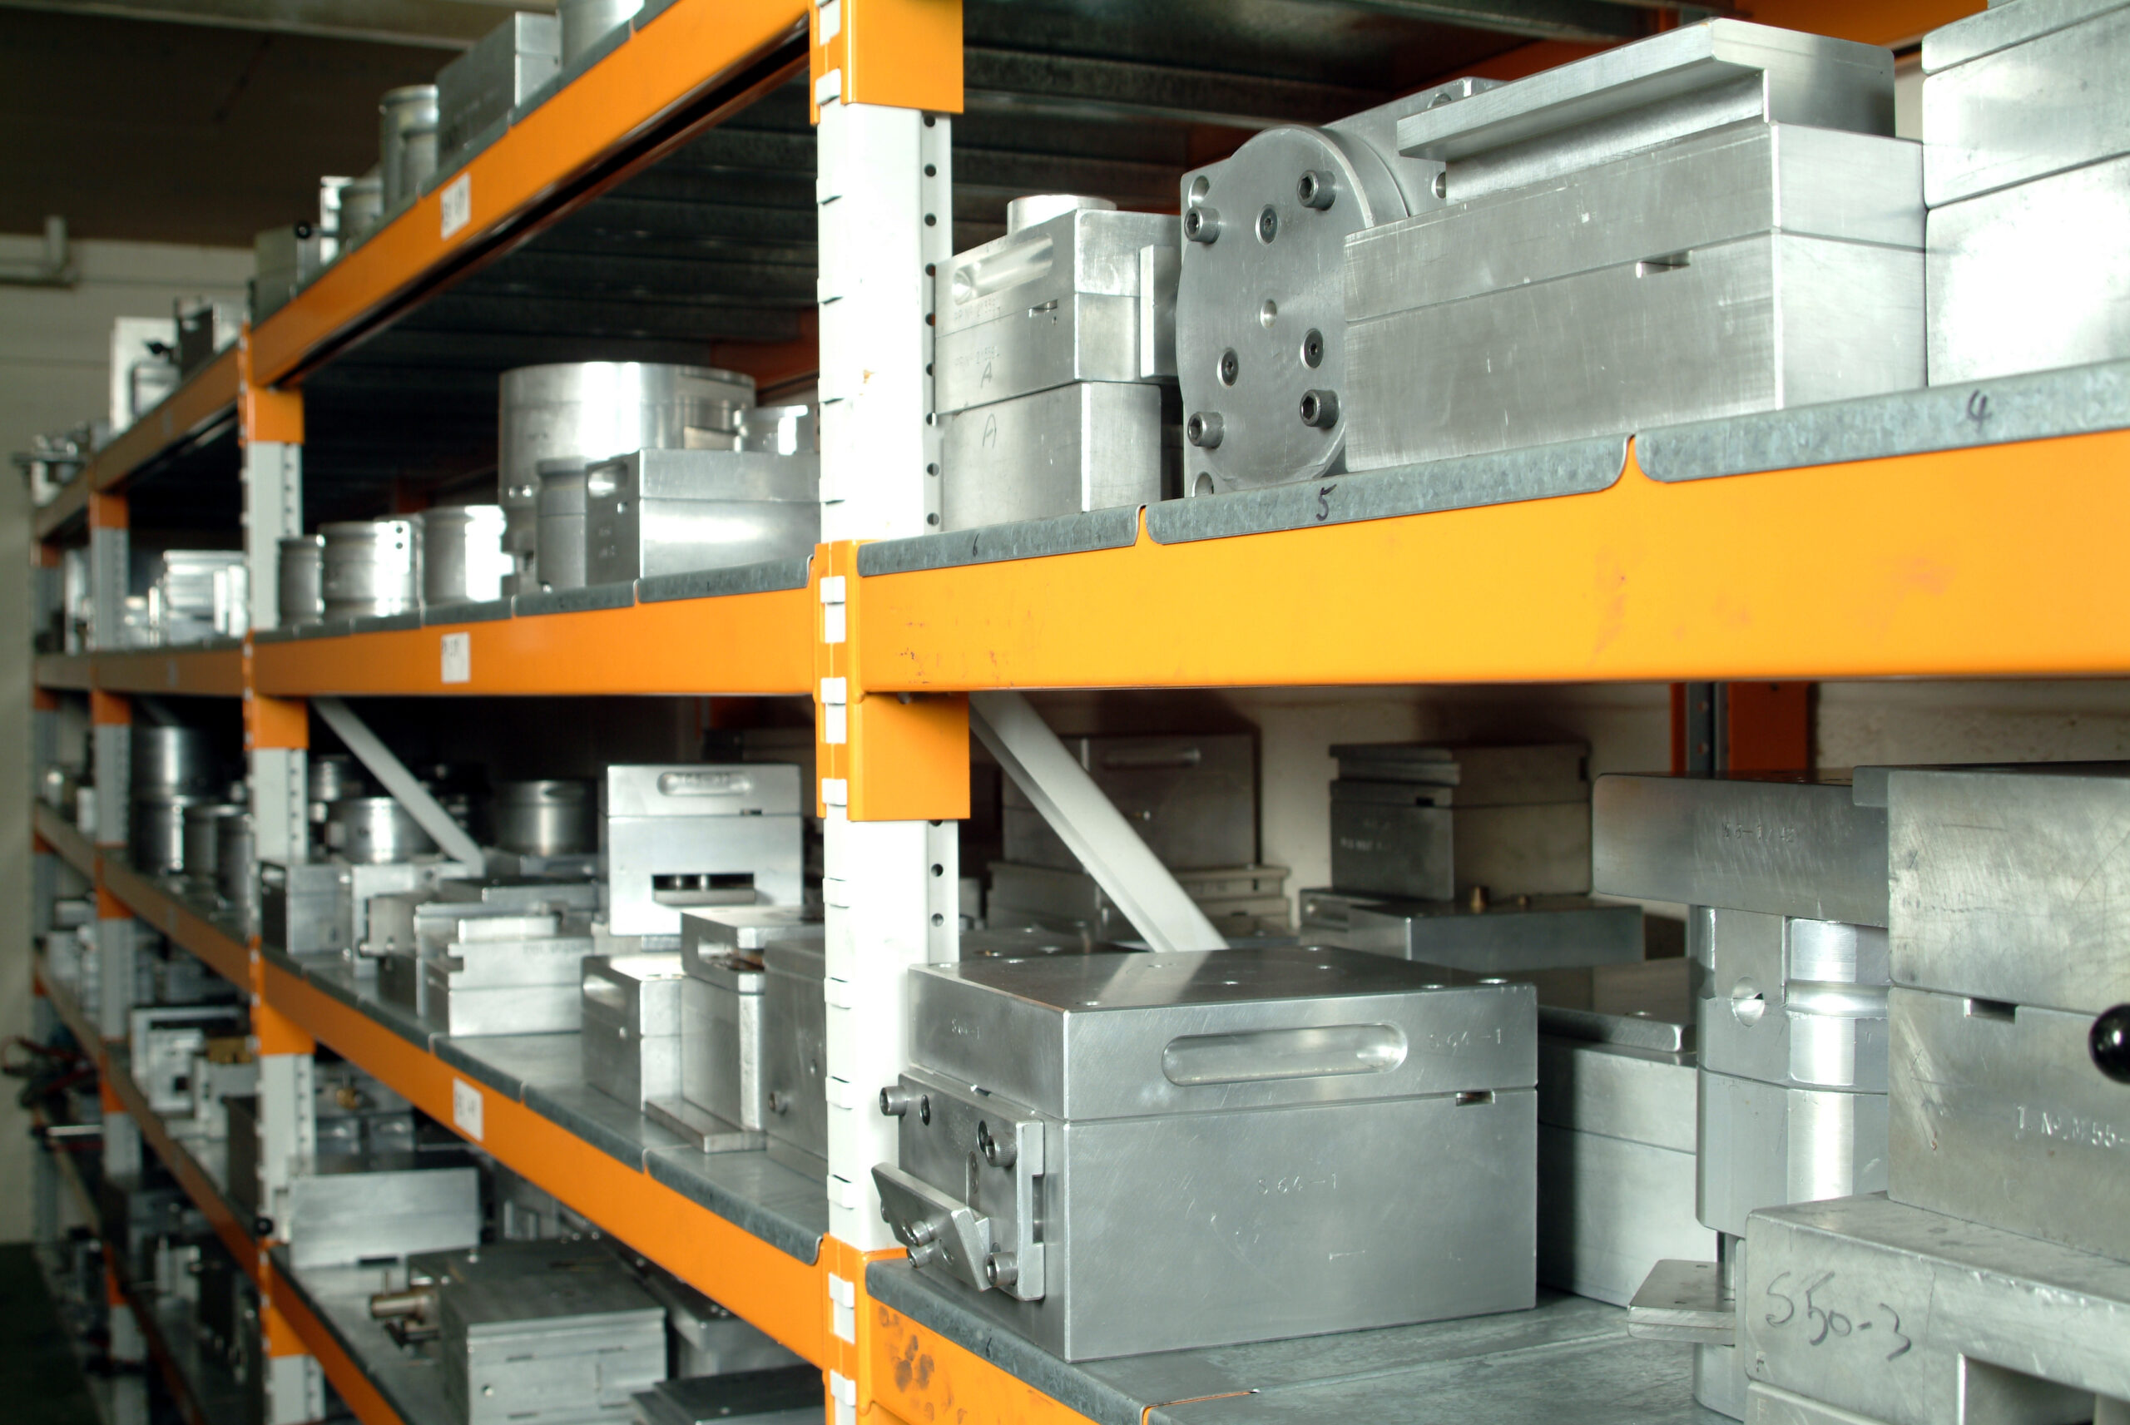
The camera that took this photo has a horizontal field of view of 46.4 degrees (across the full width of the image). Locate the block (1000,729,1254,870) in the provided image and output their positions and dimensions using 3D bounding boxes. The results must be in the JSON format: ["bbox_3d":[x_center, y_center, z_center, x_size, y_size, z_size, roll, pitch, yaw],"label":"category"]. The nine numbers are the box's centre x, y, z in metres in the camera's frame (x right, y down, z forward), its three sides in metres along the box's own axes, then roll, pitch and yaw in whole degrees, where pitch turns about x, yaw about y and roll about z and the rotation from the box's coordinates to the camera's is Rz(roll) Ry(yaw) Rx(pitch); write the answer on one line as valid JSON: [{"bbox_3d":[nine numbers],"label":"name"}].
[{"bbox_3d":[0.047,0.066,1.891,0.140,0.098,0.143,-1,1,-26],"label":"block"}]

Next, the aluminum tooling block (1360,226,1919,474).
[{"bbox_3d":[0.175,-0.106,0.780,0.070,0.052,0.192,-1,1,-31],"label":"aluminum tooling block"}]

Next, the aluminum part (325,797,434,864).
[{"bbox_3d":[-0.920,0.158,3.352,0.143,0.083,0.143,-1,1,-27],"label":"aluminum part"}]

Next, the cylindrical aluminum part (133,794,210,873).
[{"bbox_3d":[-1.407,0.193,3.927,0.113,0.118,0.113,-1,1,-27],"label":"cylindrical aluminum part"}]

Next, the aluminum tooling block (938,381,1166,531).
[{"bbox_3d":[-0.008,-0.113,1.133,0.038,0.058,0.138,-1,1,-29],"label":"aluminum tooling block"}]

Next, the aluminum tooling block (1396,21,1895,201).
[{"bbox_3d":[0.170,-0.174,0.743,0.070,0.026,0.135,-1,1,-31],"label":"aluminum tooling block"}]

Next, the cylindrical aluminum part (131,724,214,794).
[{"bbox_3d":[-1.461,0.080,4.081,0.126,0.108,0.126,-1,1,-27],"label":"cylindrical aluminum part"}]

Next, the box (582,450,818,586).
[{"bbox_3d":[-0.229,-0.127,1.679,0.155,0.083,0.122,-1,1,-27],"label":"box"}]

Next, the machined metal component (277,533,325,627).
[{"bbox_3d":[-0.861,-0.146,2.799,0.050,0.102,0.050,-1,1,-27],"label":"machined metal component"}]

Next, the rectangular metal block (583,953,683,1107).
[{"bbox_3d":[-0.266,0.222,1.744,0.105,0.087,0.135,-1,1,-27],"label":"rectangular metal block"}]

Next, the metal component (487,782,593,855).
[{"bbox_3d":[-0.534,0.107,2.551,0.107,0.072,0.107,0,1,0],"label":"metal component"}]

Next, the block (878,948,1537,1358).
[{"bbox_3d":[0.052,0.197,1.168,0.268,0.146,0.197,-1,1,-23],"label":"block"}]

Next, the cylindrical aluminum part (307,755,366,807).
[{"bbox_3d":[-1.106,0.101,3.764,0.094,0.070,0.094,-1,1,-27],"label":"cylindrical aluminum part"}]

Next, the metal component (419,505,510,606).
[{"bbox_3d":[-0.521,-0.133,2.158,0.071,0.088,0.071,-1,1,-27],"label":"metal component"}]

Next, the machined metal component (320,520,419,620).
[{"bbox_3d":[-0.727,-0.145,2.599,0.099,0.103,0.099,-1,1,-27],"label":"machined metal component"}]

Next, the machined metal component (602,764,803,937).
[{"bbox_3d":[-0.296,0.106,2.011,0.150,0.131,0.150,0,1,-14],"label":"machined metal component"}]

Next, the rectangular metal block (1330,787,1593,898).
[{"bbox_3d":[0.268,0.090,1.697,0.111,0.061,0.142,-1,1,-27],"label":"rectangular metal block"}]

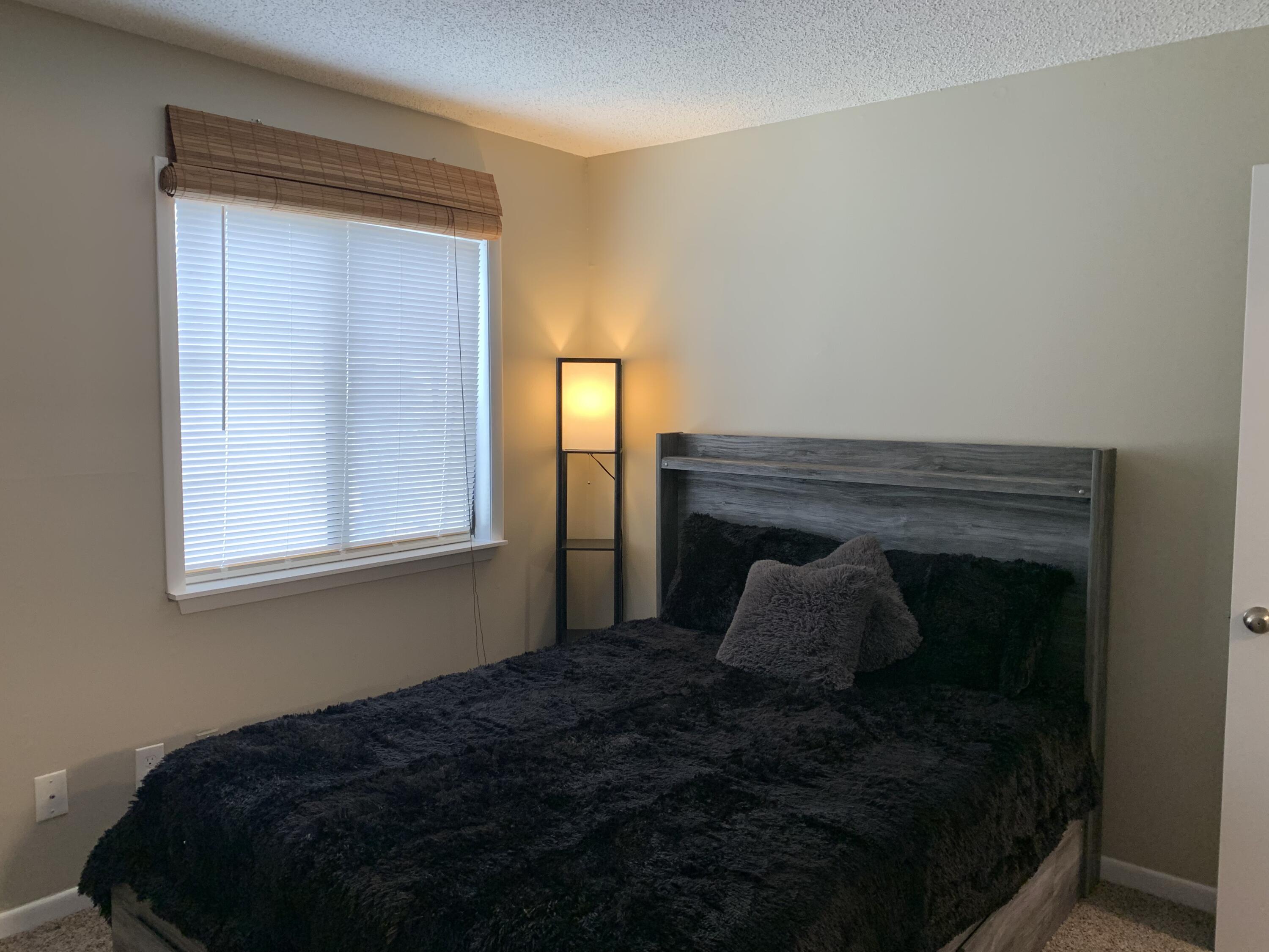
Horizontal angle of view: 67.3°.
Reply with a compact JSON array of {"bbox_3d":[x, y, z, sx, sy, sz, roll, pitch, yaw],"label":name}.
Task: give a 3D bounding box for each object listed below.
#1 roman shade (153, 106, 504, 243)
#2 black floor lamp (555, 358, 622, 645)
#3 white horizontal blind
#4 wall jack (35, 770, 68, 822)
[{"bbox_3d":[-0.916,-0.961,3.141,0.090,0.245,1.248,4,7,39],"label":"roman shade"},{"bbox_3d":[-0.181,0.328,3.917,0.255,1.600,0.255,0,5,0],"label":"black floor lamp"},{"bbox_3d":[-0.990,-0.294,3.265,0.040,1.171,1.188,4,7,39],"label":"white horizontal blind"},{"bbox_3d":[-1.574,0.866,2.577,0.010,0.123,0.076,4,7,39],"label":"wall jack"}]

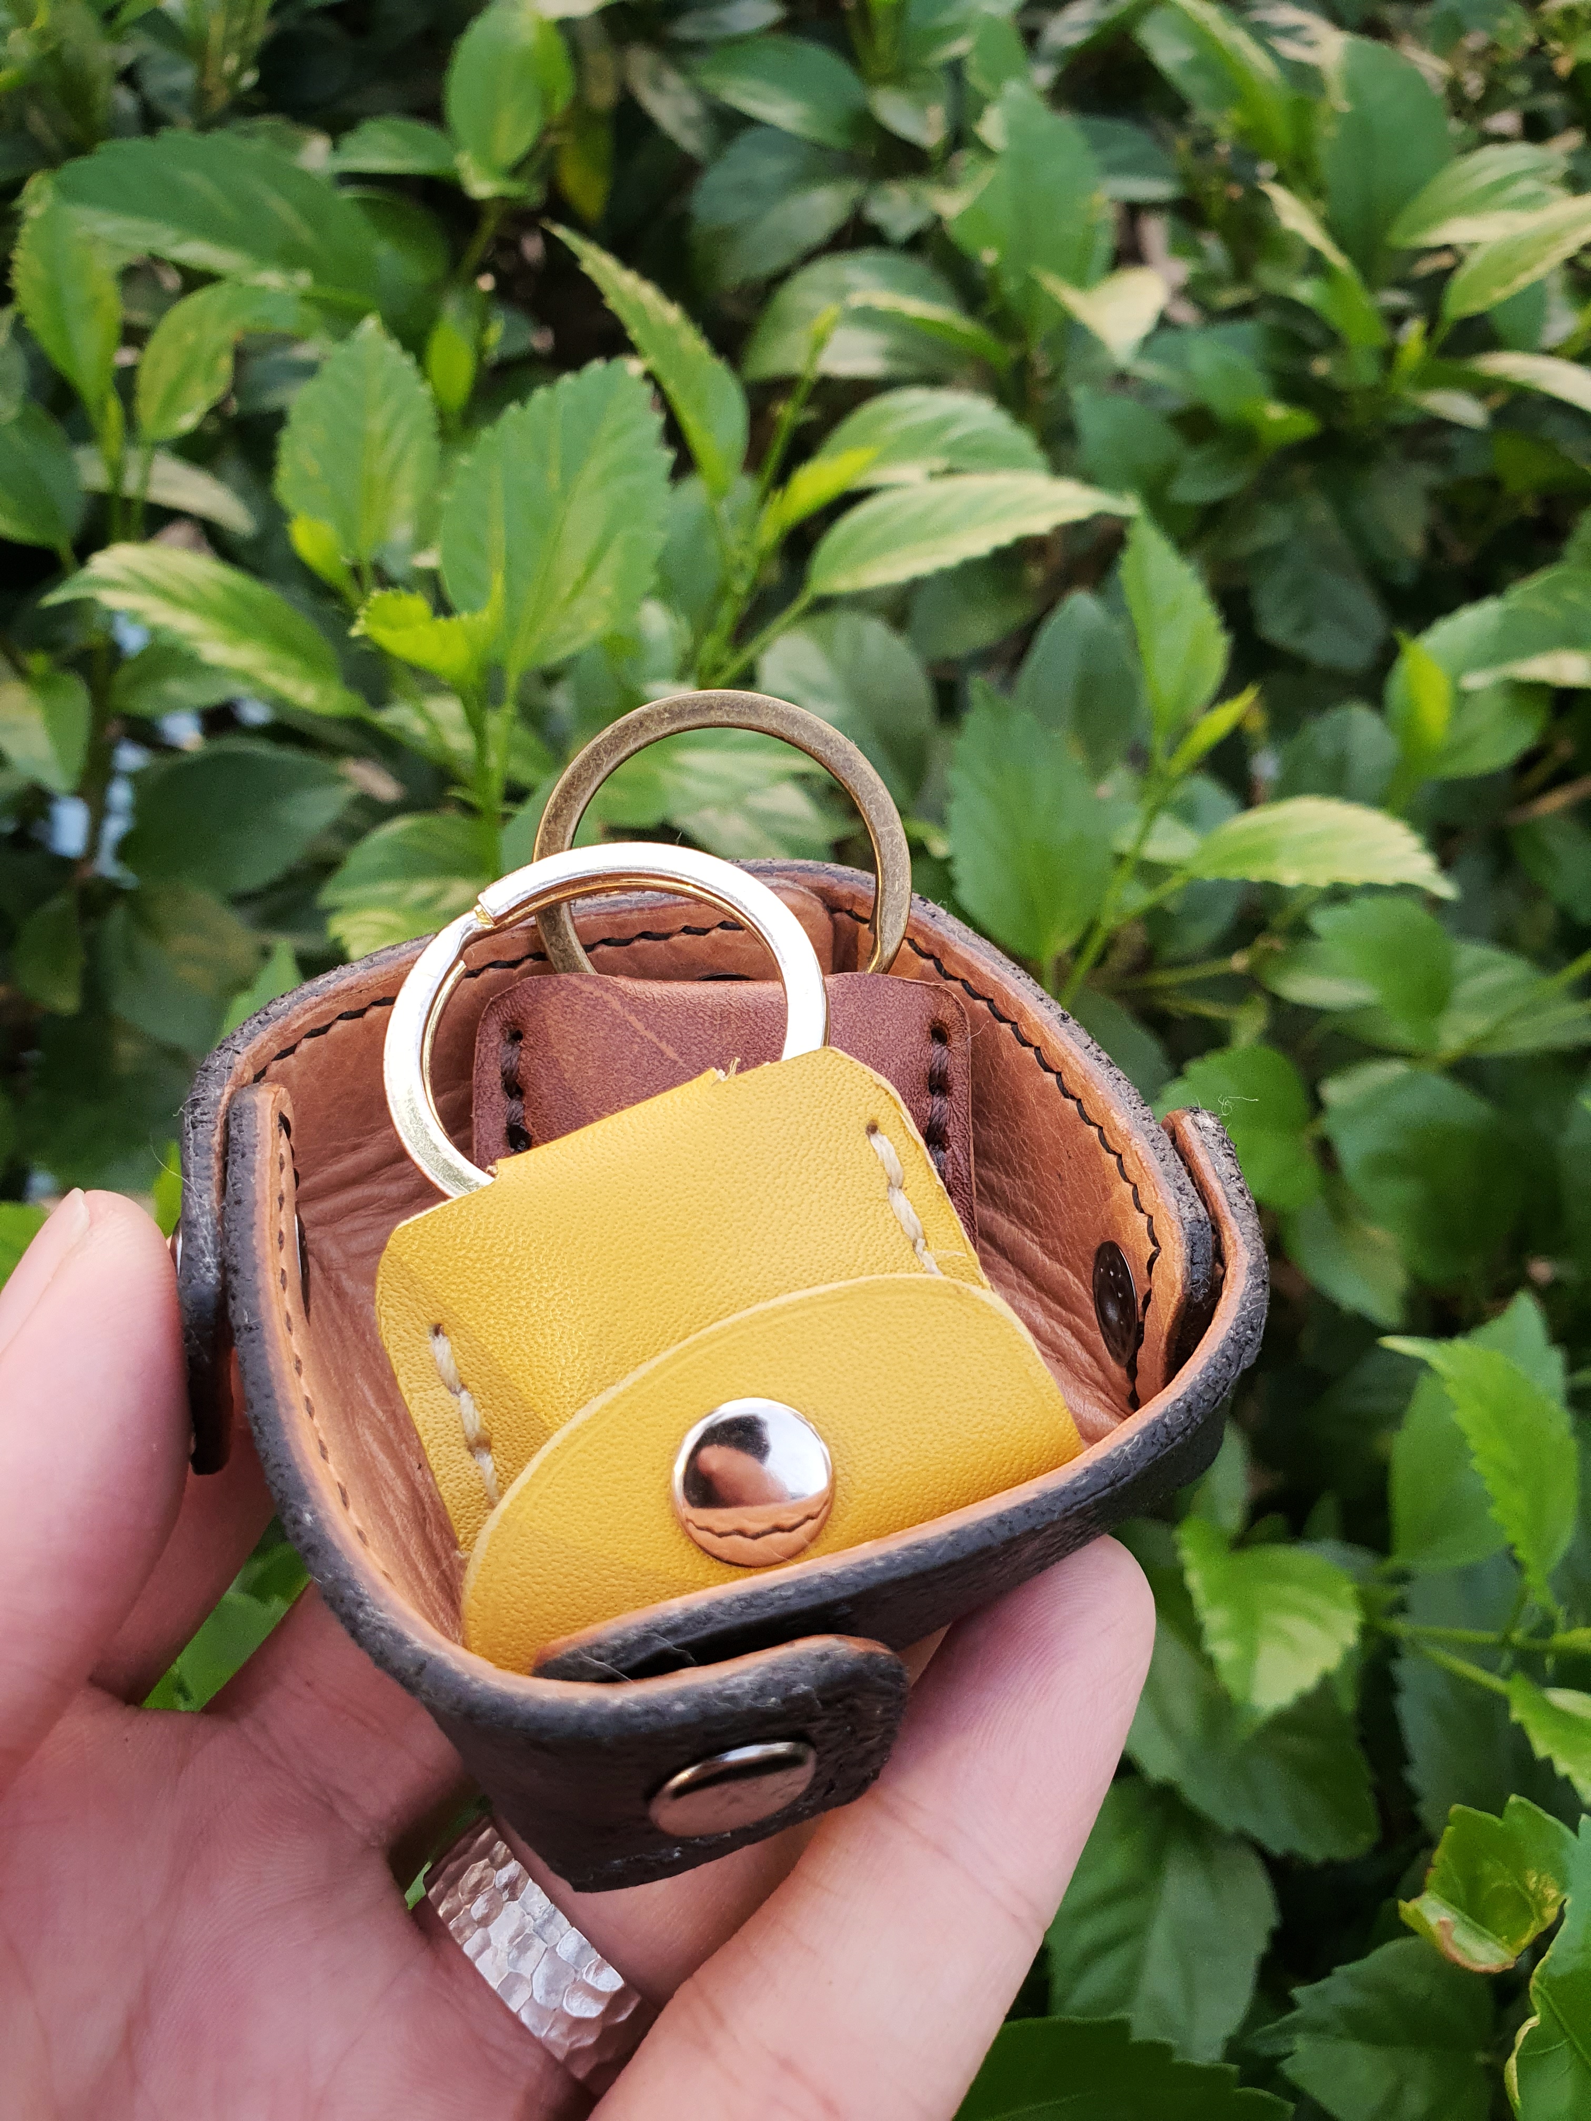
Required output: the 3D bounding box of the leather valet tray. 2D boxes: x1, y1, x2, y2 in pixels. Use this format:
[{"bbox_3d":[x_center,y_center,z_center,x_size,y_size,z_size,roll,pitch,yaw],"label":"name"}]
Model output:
[{"bbox_3d":[-0.009,0.021,0.150,0.075,0.037,0.075,-22,47,-23],"label":"leather valet tray"}]

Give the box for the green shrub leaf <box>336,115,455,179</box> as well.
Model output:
[{"bbox_3d":[-0.118,-0.269,0.470,0.038,0.010,0.026,3,35,0],"label":"green shrub leaf"}]

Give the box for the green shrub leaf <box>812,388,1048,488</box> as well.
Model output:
[{"bbox_3d":[0.035,-0.160,0.410,0.060,0.014,0.036,-2,39,-2],"label":"green shrub leaf"}]

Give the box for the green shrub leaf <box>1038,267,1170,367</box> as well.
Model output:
[{"bbox_3d":[0.097,-0.234,0.500,0.042,0.014,0.028,15,74,-2],"label":"green shrub leaf"}]

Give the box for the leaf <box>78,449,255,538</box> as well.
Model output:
[{"bbox_3d":[-0.171,-0.154,0.430,0.049,0.012,0.028,13,39,3],"label":"leaf"}]

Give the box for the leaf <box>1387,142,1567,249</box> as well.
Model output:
[{"bbox_3d":[0.206,-0.261,0.480,0.053,0.013,0.031,-19,35,-6],"label":"leaf"}]

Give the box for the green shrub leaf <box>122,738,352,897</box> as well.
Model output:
[{"bbox_3d":[-0.158,-0.069,0.450,0.065,0.012,0.044,-7,66,-10],"label":"green shrub leaf"}]

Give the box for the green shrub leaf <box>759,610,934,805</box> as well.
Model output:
[{"bbox_3d":[0.014,-0.095,0.430,0.045,0.012,0.061,-25,66,-5],"label":"green shrub leaf"}]

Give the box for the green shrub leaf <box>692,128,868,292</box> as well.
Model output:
[{"bbox_3d":[-0.006,-0.277,0.520,0.062,0.045,0.012,-24,-3,-11],"label":"green shrub leaf"}]

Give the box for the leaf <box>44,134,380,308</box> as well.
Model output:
[{"bbox_3d":[-0.138,-0.199,0.380,0.074,0.015,0.042,19,35,2],"label":"leaf"}]

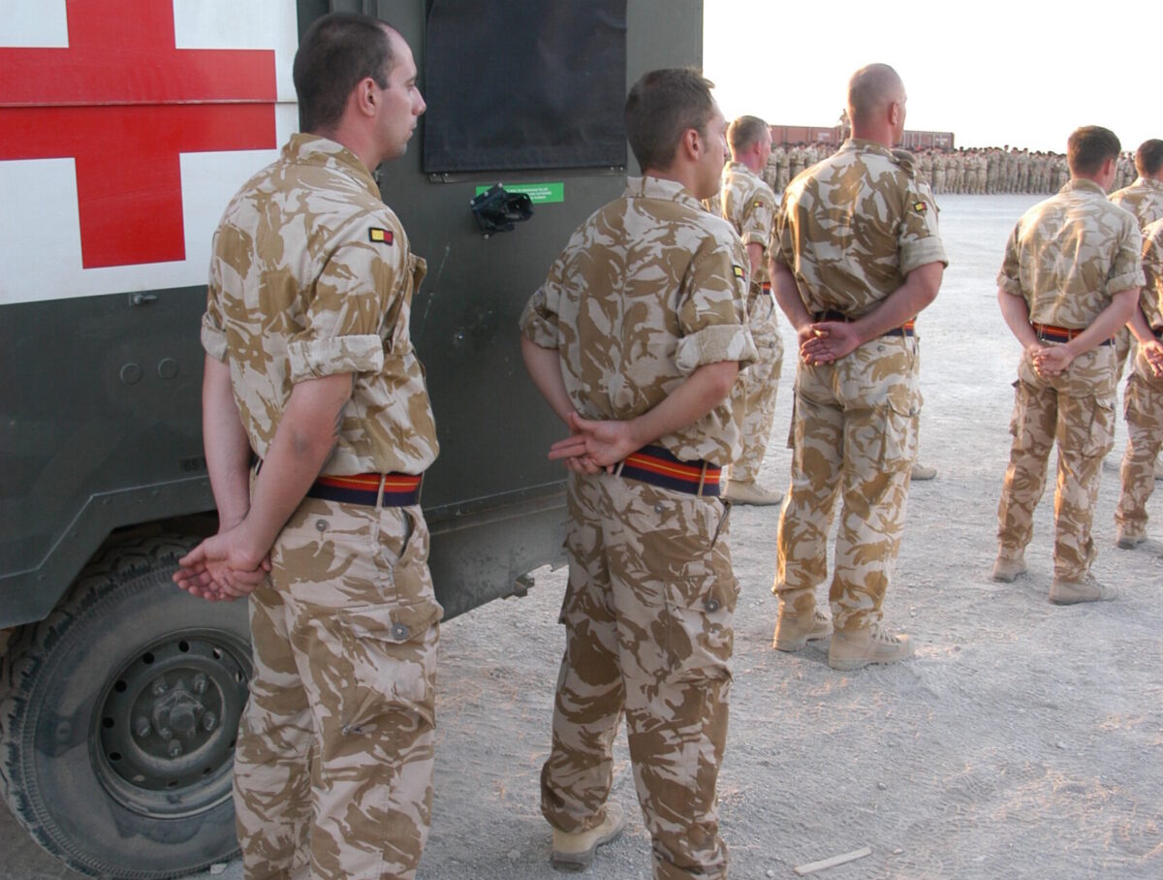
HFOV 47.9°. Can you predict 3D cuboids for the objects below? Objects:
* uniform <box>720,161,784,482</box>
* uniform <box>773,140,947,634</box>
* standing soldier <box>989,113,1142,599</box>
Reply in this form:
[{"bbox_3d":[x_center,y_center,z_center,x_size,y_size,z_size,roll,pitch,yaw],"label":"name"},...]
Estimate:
[{"bbox_3d":[0.740,-0.558,6.179,0.380,1.498,0.550,-7,14,-29],"label":"uniform"},{"bbox_3d":[0.820,-0.147,4.093,0.374,1.539,0.542,-8,15,-34],"label":"uniform"},{"bbox_3d":[1.806,-0.289,4.936,0.490,1.746,0.581,-7,14,-30],"label":"standing soldier"}]

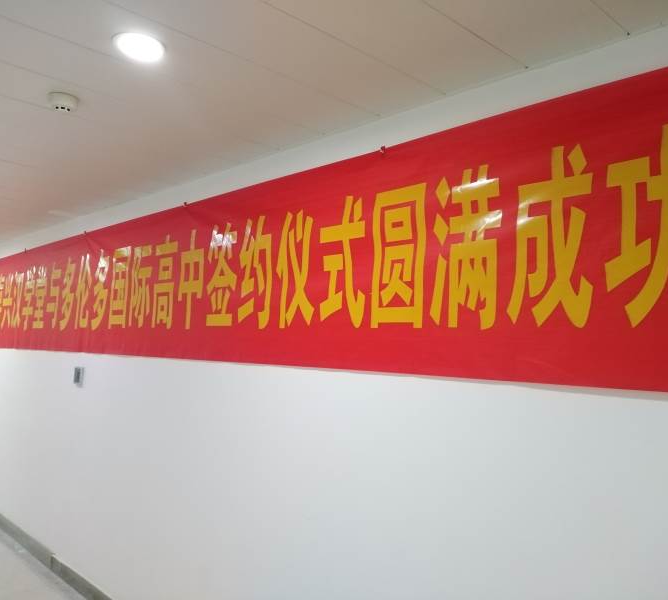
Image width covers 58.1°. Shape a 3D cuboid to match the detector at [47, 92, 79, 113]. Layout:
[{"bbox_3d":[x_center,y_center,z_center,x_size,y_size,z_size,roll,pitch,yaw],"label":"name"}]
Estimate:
[{"bbox_3d":[-0.991,-0.720,2.204,0.105,0.039,0.105,6,-6,-44],"label":"detector"}]

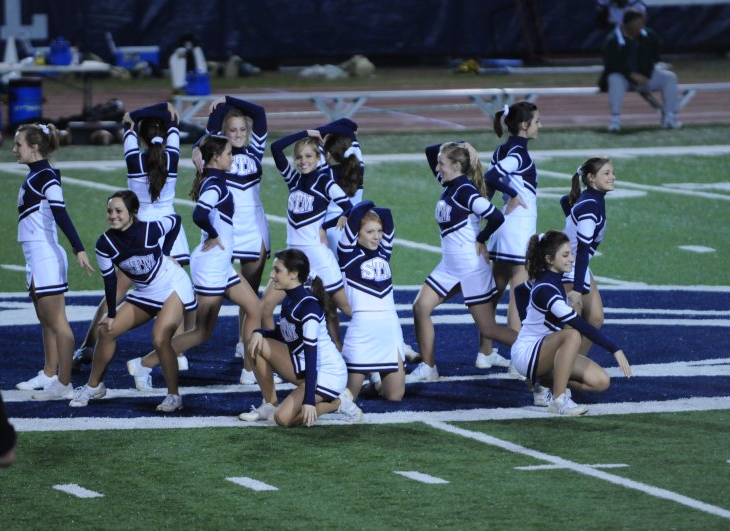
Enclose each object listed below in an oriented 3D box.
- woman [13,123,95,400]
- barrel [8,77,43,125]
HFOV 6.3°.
[{"bbox_3d":[-1.857,-0.034,39.553,0.460,1.620,0.520,-1,4,-13],"label":"woman"},{"bbox_3d":[-3.887,-1.853,76.220,0.410,0.600,0.410,0,4,0],"label":"barrel"}]

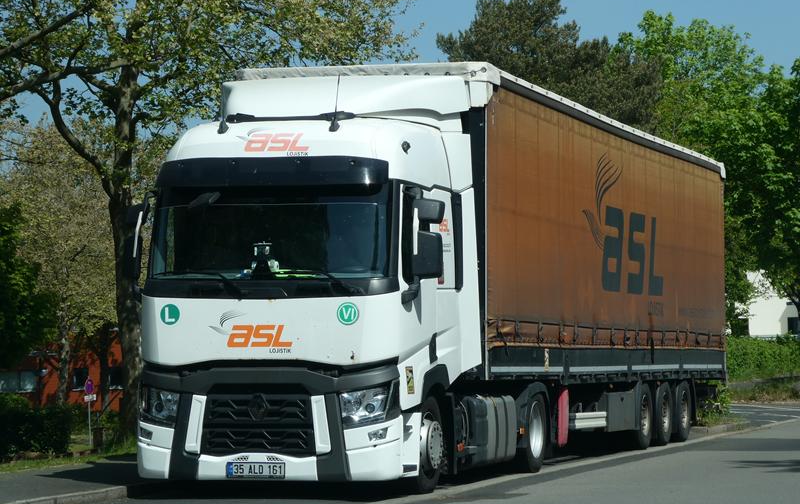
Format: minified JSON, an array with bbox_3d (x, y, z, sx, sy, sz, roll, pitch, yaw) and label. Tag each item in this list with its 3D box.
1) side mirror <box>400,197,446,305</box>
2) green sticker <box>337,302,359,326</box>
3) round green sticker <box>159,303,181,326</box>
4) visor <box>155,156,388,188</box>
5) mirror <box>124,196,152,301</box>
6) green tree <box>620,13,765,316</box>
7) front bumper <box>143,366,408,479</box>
[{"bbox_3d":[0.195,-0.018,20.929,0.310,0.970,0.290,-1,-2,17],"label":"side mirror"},{"bbox_3d":[-0.441,0.522,20.649,0.200,0.200,0.012,-1,-2,17],"label":"green sticker"},{"bbox_3d":[-1.975,0.529,21.104,0.185,0.185,0.012,-1,-2,17],"label":"round green sticker"},{"bbox_3d":[-1.142,-0.666,21.141,2.220,0.330,0.420,-1,-2,17],"label":"visor"},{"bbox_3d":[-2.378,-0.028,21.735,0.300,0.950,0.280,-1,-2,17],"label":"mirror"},{"bbox_3d":[7.504,-1.312,62.000,5.200,9.600,5.200,0,-2,0],"label":"green tree"},{"bbox_3d":[-1.156,1.451,21.014,2.520,0.990,0.550,-1,-2,17],"label":"front bumper"}]

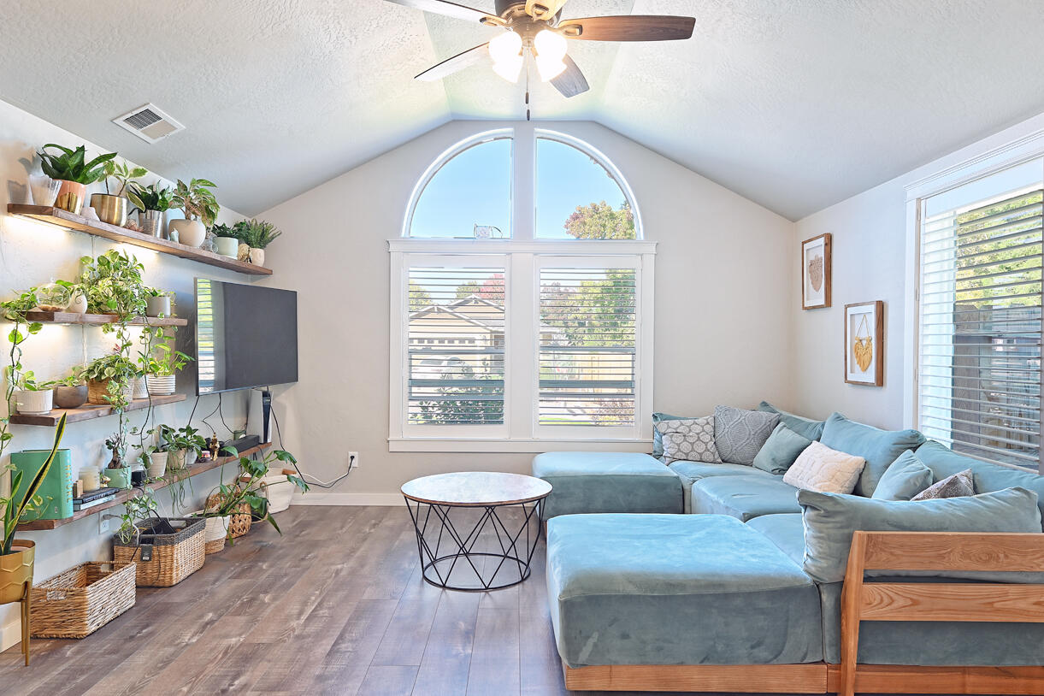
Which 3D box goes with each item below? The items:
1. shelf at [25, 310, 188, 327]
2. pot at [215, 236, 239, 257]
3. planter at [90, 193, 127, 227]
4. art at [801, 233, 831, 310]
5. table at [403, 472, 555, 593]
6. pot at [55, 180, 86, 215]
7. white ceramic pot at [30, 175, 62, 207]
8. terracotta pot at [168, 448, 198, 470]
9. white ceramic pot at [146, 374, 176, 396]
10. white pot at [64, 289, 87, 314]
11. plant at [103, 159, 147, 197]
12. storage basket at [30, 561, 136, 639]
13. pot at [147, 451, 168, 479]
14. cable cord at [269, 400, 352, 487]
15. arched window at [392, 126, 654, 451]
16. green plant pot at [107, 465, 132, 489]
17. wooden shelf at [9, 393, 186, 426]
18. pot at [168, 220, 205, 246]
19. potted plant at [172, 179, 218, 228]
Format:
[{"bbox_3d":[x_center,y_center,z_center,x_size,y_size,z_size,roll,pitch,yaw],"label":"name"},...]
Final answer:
[{"bbox_3d":[-2.150,-0.144,3.500,0.200,0.042,1.120,0,0,1],"label":"shelf"},{"bbox_3d":[-2.007,-0.675,4.529,0.148,0.140,0.148,0,0,0],"label":"pot"},{"bbox_3d":[-2.019,-0.669,3.260,0.152,0.144,0.152,0,0,1],"label":"planter"},{"bbox_3d":[2.198,-0.556,4.984,0.048,0.530,0.390,0,0,-1],"label":"art"},{"bbox_3d":[-0.251,1.020,3.776,0.848,0.479,0.848,0,0,0],"label":"table"},{"bbox_3d":[-2.017,-0.667,2.980,0.120,0.152,0.120,0,0,0],"label":"pot"},{"bbox_3d":[-2.148,-0.697,3.010,0.120,0.150,0.120,0,0,0],"label":"white ceramic pot"},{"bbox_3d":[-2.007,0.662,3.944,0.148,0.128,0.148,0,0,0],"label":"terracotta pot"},{"bbox_3d":[-2.022,0.206,3.740,0.136,0.114,0.136,0,0,0],"label":"white ceramic pot"},{"bbox_3d":[-1.995,-0.207,2.990,0.084,0.119,0.084,0,0,0],"label":"white pot"},{"bbox_3d":[-1.972,-0.844,3.315,0.187,0.173,0.187,0,0,0],"label":"plant"},{"bbox_3d":[-2.007,1.149,3.073,0.240,0.207,0.380,0,0,0],"label":"storage basket"},{"bbox_3d":[-2.157,0.693,3.950,0.098,0.138,0.098,0,0,0],"label":"pot"},{"bbox_3d":[-1.675,0.775,5.300,0.600,0.680,0.200,0,0,1],"label":"cable cord"},{"bbox_3d":[0.004,-0.478,5.420,2.140,2.640,0.120,0,0,1],"label":"arched window"},{"bbox_3d":[-2.047,0.661,3.380,0.115,0.112,0.115,0,0,0],"label":"green plant pot"},{"bbox_3d":[-2.018,0.295,3.288,0.184,0.037,1.048,0,0,1],"label":"wooden shelf"},{"bbox_3d":[-1.990,-0.682,3.970,0.198,0.163,0.198,0,0,0],"label":"pot"},{"bbox_3d":[-1.966,-0.873,4.015,0.247,0.276,0.247,0,0,0],"label":"potted plant"}]

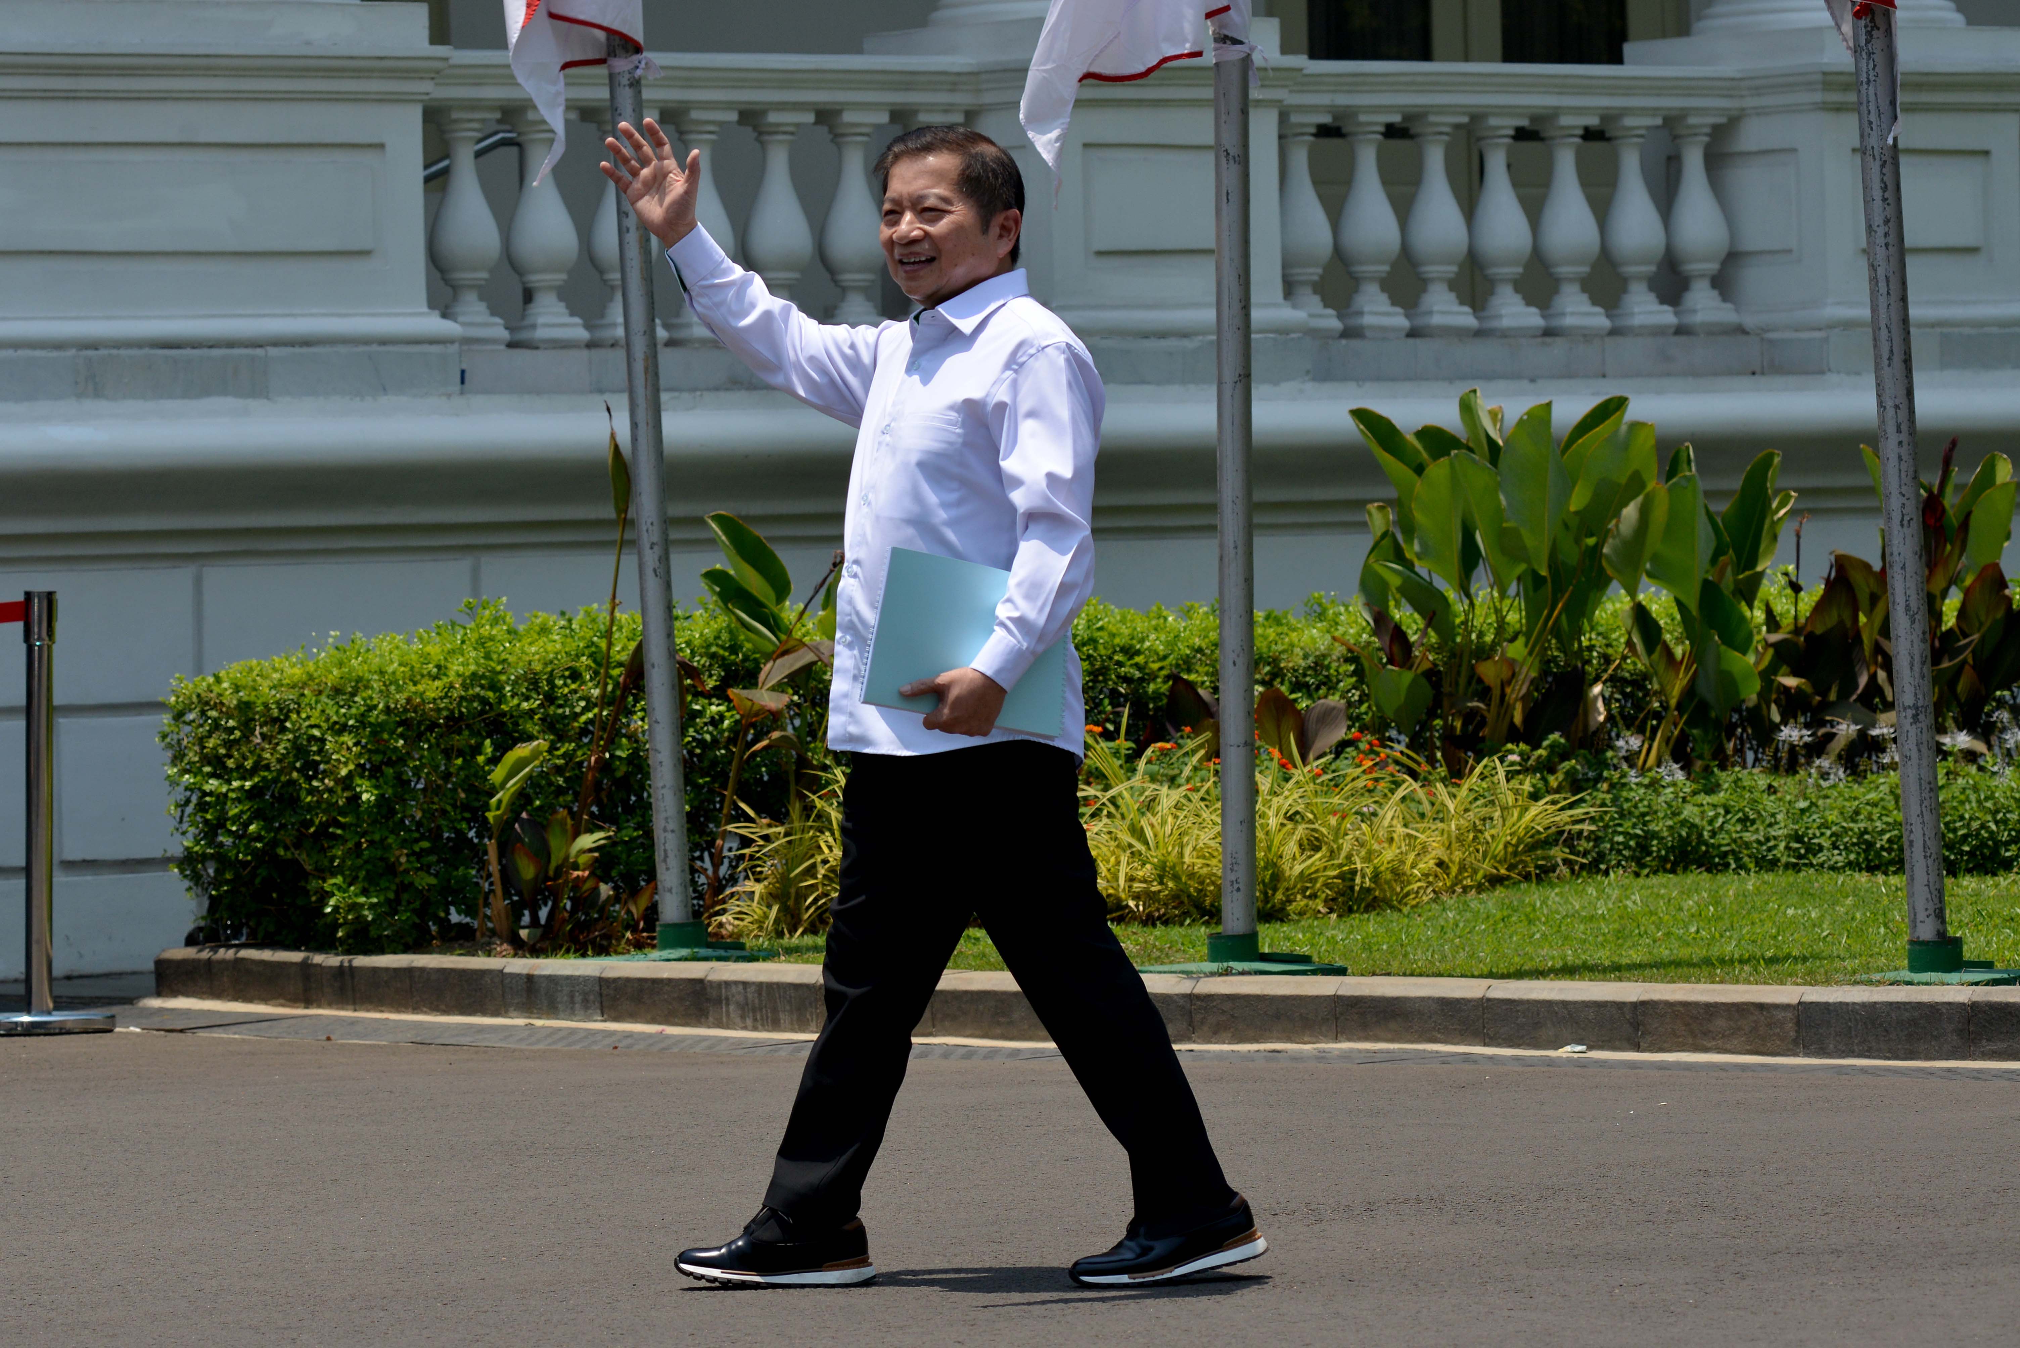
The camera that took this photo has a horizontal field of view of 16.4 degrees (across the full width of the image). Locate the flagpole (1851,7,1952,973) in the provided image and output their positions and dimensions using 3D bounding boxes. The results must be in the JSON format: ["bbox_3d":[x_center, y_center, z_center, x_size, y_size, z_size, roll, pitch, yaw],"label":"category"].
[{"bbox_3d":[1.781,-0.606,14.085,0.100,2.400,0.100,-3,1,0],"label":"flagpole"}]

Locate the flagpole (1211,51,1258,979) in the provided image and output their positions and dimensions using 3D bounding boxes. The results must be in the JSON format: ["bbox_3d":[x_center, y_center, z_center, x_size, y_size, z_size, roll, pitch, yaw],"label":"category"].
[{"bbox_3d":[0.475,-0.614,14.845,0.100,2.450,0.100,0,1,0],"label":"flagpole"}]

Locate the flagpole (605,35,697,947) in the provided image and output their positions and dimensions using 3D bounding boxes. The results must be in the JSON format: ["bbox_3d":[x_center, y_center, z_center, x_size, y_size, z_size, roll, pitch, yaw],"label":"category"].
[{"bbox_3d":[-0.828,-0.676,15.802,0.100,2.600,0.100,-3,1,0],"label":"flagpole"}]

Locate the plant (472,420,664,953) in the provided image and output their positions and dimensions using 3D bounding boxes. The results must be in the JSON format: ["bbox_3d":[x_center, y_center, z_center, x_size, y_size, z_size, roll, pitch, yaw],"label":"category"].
[{"bbox_3d":[-1.010,0.029,16.063,0.500,1.226,0.420,-1,1,0],"label":"plant"}]

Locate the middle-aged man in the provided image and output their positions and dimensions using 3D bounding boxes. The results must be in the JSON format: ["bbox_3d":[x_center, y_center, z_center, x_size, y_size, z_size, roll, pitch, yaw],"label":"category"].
[{"bbox_3d":[-0.110,0.039,9.840,0.870,1.634,0.580,-2,1,-20],"label":"middle-aged man"}]

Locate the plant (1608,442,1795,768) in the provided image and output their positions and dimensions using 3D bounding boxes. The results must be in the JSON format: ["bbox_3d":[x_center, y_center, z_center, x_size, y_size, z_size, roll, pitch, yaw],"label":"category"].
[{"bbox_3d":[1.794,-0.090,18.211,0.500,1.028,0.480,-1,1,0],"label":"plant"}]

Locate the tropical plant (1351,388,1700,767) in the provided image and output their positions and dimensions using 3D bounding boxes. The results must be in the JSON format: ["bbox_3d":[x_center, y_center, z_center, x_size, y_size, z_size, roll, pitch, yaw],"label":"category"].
[{"bbox_3d":[1.325,-0.133,18.013,0.900,1.205,0.750,-1,1,0],"label":"tropical plant"}]

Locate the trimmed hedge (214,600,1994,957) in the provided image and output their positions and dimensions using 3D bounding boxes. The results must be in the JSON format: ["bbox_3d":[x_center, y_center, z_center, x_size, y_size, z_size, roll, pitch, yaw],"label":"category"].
[{"bbox_3d":[0.447,0.174,17.947,5.308,0.780,0.850,-2,1,-30],"label":"trimmed hedge"}]

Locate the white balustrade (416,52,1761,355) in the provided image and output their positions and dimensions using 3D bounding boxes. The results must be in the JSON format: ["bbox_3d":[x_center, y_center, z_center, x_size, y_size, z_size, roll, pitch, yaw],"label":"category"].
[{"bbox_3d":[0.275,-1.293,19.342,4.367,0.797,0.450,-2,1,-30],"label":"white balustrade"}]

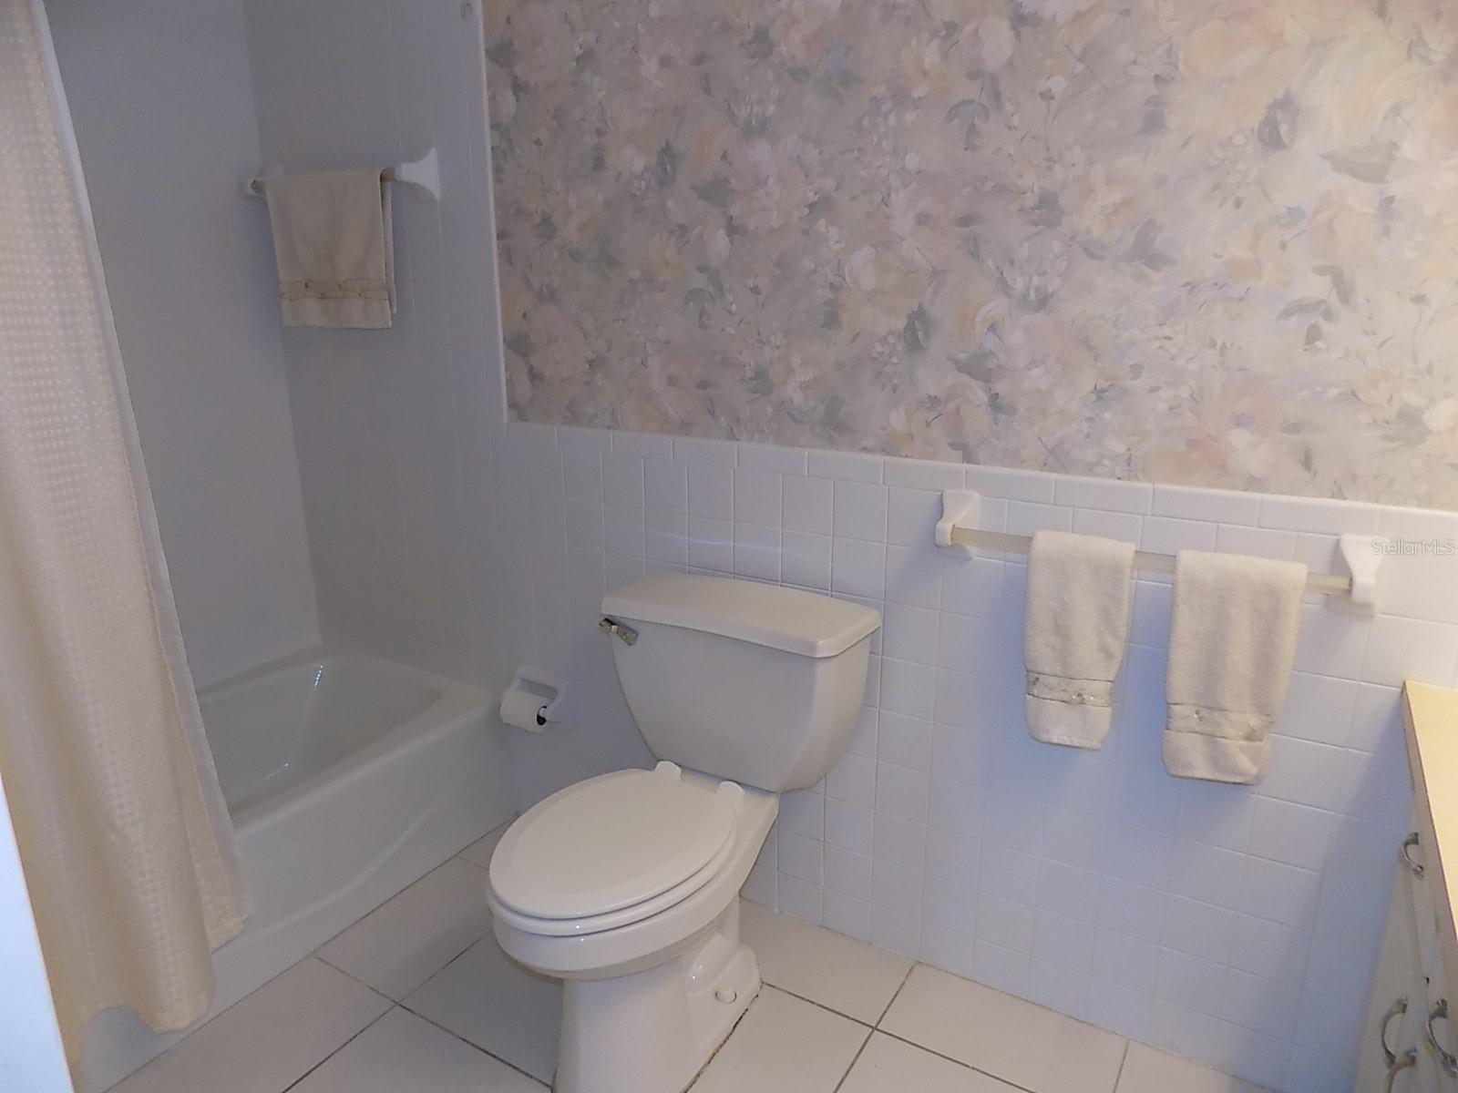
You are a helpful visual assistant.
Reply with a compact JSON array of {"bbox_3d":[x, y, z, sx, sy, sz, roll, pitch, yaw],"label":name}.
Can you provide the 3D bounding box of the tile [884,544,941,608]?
[{"bbox_3d":[0.341,0.057,1.794,0.108,0.108,0.008,9,17,29],"label":"tile"}]

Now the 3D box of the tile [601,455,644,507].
[{"bbox_3d":[-0.224,-0.137,2.087,0.108,0.108,0.010,9,18,29],"label":"tile"}]

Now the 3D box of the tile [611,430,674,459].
[{"bbox_3d":[-0.178,-0.214,2.028,0.152,0.052,0.010,9,18,30],"label":"tile"}]

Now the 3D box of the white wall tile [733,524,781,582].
[{"bbox_3d":[0.058,0.014,1.956,0.108,0.108,0.008,9,17,29],"label":"white wall tile"}]

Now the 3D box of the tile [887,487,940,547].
[{"bbox_3d":[0.335,-0.053,1.755,0.108,0.108,0.009,9,18,30],"label":"tile"}]

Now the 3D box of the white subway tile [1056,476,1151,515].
[{"bbox_3d":[0.613,-0.085,1.587,0.151,0.049,0.010,9,17,29],"label":"white subway tile"}]

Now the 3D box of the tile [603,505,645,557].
[{"bbox_3d":[-0.229,-0.035,2.108,0.108,0.108,0.009,9,18,30],"label":"tile"}]

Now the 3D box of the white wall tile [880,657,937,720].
[{"bbox_3d":[0.342,0.270,1.851,0.108,0.108,0.008,9,17,29],"label":"white wall tile"}]

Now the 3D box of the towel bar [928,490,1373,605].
[{"bbox_3d":[0.648,0.013,1.541,0.665,0.110,0.083,9,17,29],"label":"towel bar"}]

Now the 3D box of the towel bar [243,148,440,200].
[{"bbox_3d":[-0.920,-0.856,2.256,0.590,0.109,0.082,9,18,29],"label":"towel bar"}]

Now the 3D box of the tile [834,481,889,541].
[{"bbox_3d":[0.248,-0.066,1.805,0.108,0.108,0.009,9,18,30],"label":"tile"}]

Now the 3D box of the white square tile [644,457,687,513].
[{"bbox_3d":[-0.130,-0.122,2.034,0.108,0.108,0.010,9,18,29],"label":"white square tile"}]

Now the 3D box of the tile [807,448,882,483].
[{"bbox_3d":[0.217,-0.148,1.813,0.151,0.049,0.010,9,17,29],"label":"tile"}]

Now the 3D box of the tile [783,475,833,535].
[{"bbox_3d":[0.153,-0.079,1.873,0.108,0.108,0.008,9,17,29],"label":"tile"}]

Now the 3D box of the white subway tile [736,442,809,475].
[{"bbox_3d":[0.084,-0.172,1.878,0.152,0.052,0.010,9,18,30],"label":"white subway tile"}]

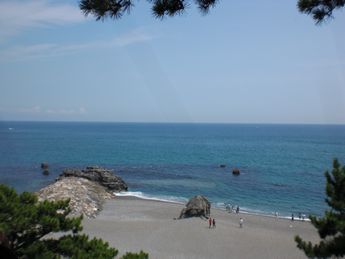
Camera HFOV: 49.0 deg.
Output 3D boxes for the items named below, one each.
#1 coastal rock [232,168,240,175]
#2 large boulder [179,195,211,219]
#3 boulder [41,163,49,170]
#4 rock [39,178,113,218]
[{"bbox_3d":[24.830,16.411,147.000,2.900,2.200,2.700,0,1,0],"label":"coastal rock"},{"bbox_3d":[4.432,15.283,75.300,6.000,4.100,5.000,0,1,0],"label":"large boulder"},{"bbox_3d":[-53.250,15.512,158.000,3.000,2.600,2.800,0,1,0],"label":"boulder"},{"bbox_3d":[-22.761,14.632,88.000,16.500,6.800,20.000,0,1,-8],"label":"rock"}]

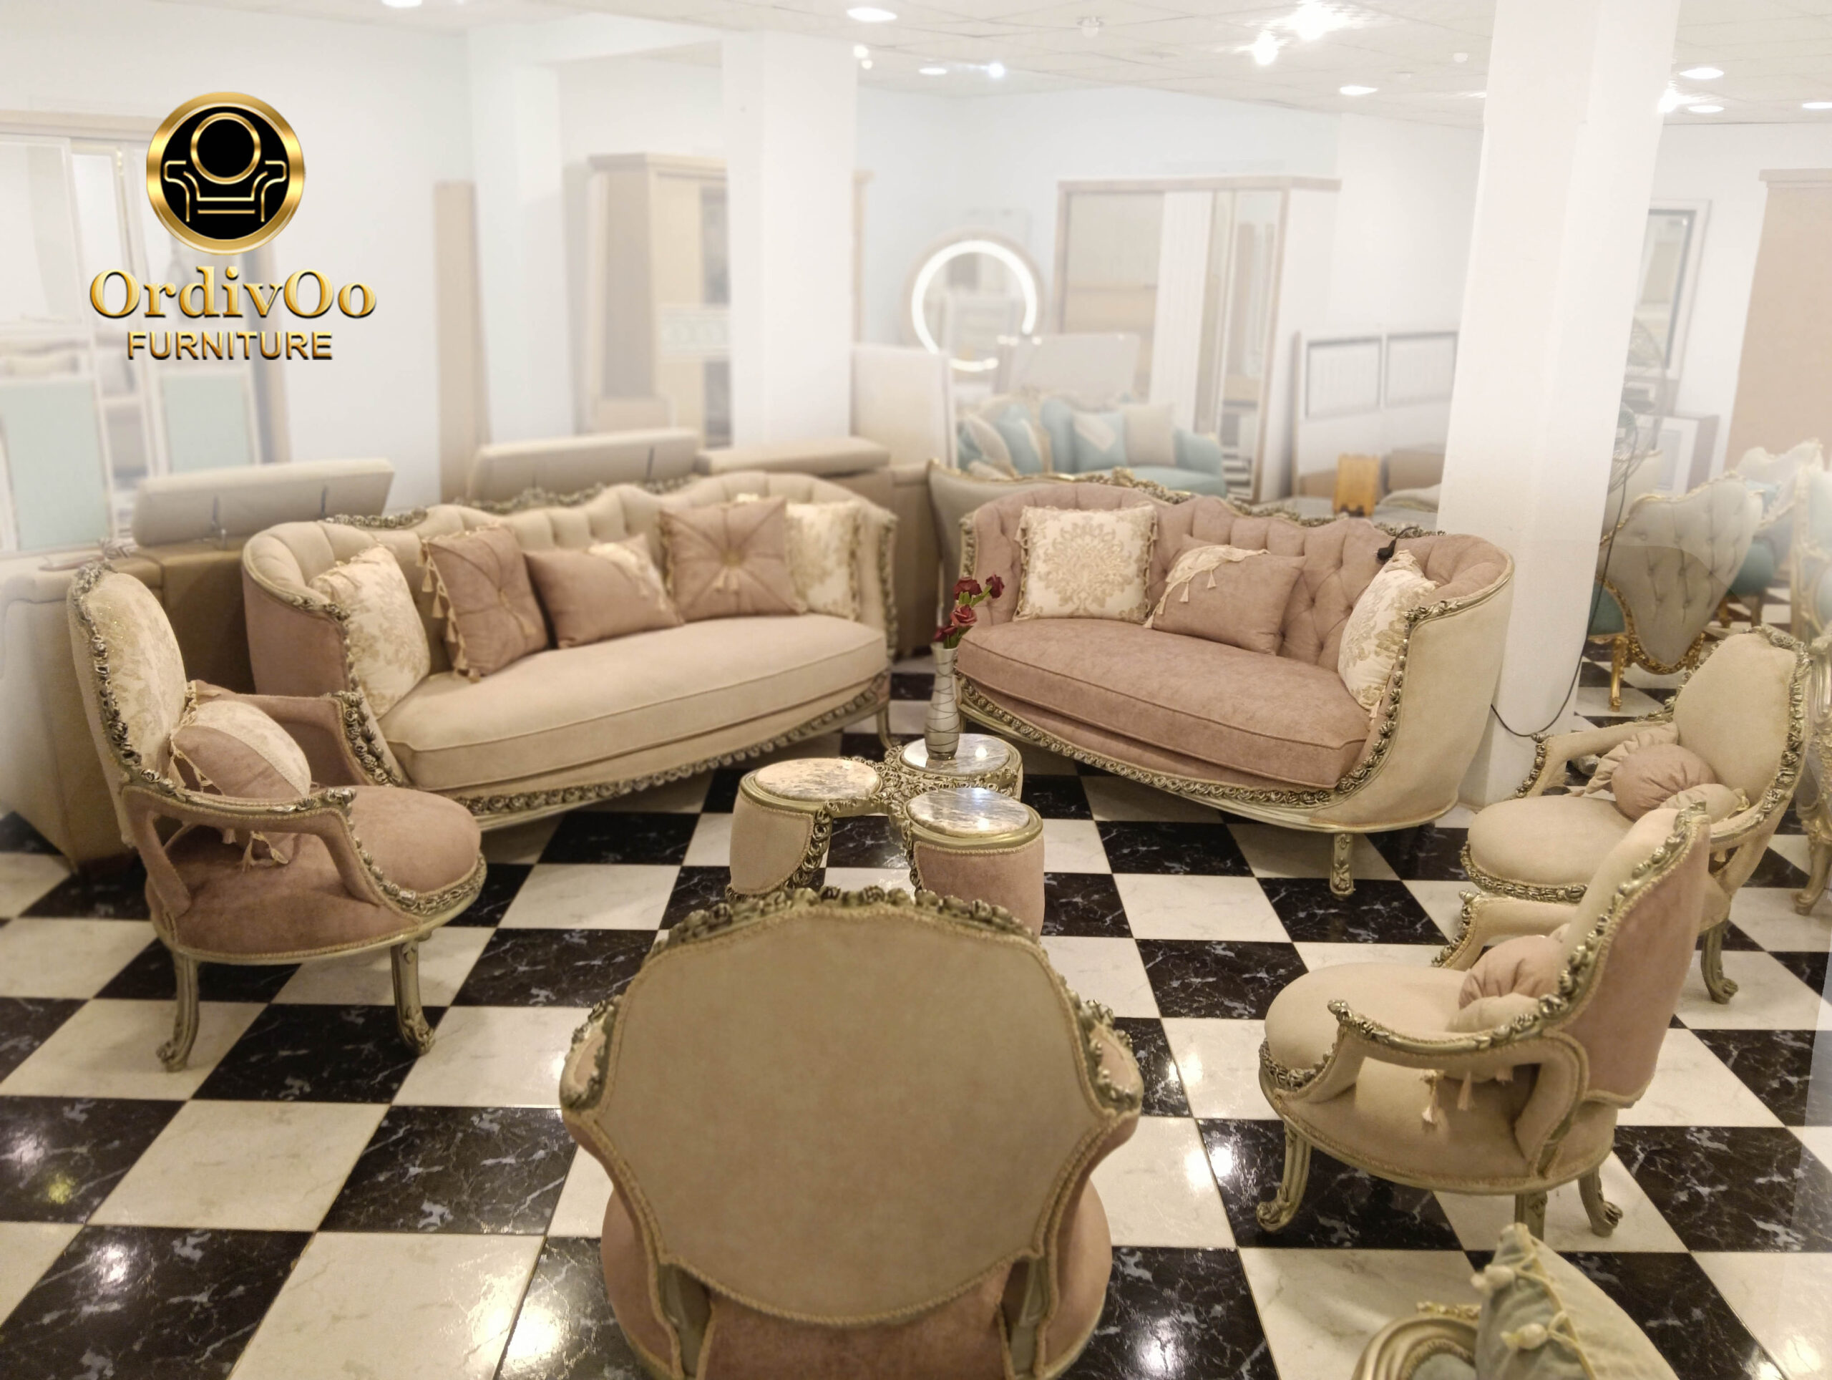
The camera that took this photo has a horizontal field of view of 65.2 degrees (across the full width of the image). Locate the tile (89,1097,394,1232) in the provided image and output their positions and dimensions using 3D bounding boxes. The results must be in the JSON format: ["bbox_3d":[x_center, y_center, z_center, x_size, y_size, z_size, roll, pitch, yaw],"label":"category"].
[{"bbox_3d":[-1.268,0.900,2.716,0.410,0.010,0.410,1,16,-1],"label":"tile"}]

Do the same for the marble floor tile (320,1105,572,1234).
[{"bbox_3d":[-0.840,0.890,2.667,0.400,0.010,0.390,1,17,-1],"label":"marble floor tile"}]

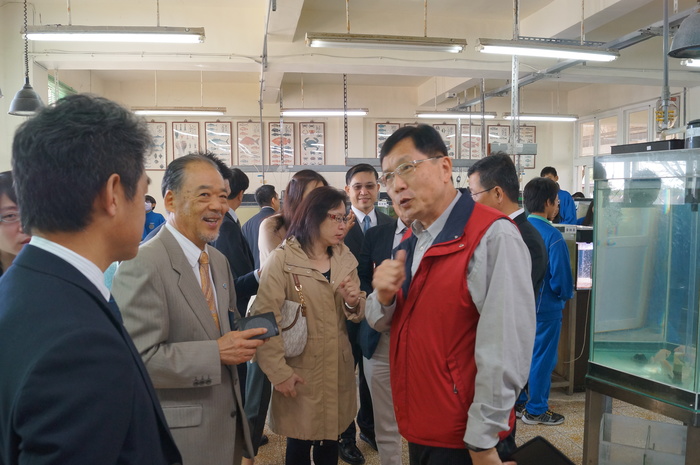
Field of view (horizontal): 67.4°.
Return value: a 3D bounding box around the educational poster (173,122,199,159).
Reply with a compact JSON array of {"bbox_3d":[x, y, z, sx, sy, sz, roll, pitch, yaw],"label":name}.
[{"bbox_3d":[-2.576,-1.353,8.252,0.420,0.770,0.030,-1,4,-10],"label":"educational poster"}]

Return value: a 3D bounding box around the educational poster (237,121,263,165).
[{"bbox_3d":[-1.702,-1.494,9.043,0.440,0.800,0.030,-1,4,-9],"label":"educational poster"}]

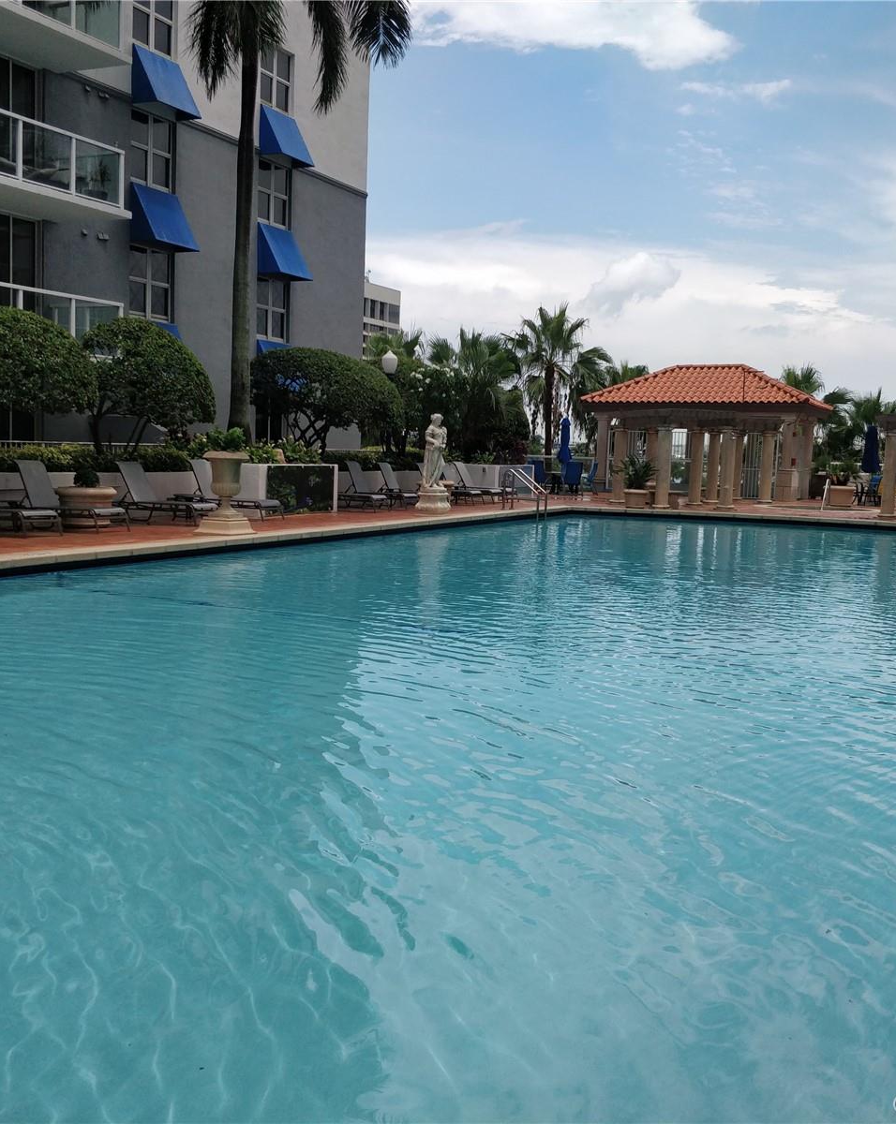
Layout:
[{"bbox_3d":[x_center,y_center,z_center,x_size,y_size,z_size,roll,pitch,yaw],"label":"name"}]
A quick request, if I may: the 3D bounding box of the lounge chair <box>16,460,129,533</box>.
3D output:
[{"bbox_3d":[-5.631,-0.994,15.307,1.720,1.020,0.640,4,7,18],"label":"lounge chair"}]

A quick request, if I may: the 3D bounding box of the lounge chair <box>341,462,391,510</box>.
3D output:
[{"bbox_3d":[-1.771,-1.700,22.855,1.900,1.020,0.680,5,7,29],"label":"lounge chair"}]

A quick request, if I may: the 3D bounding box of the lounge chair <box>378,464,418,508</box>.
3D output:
[{"bbox_3d":[-0.849,-1.960,26.174,1.880,1.050,0.660,5,7,28],"label":"lounge chair"}]

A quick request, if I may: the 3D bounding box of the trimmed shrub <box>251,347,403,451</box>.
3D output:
[{"bbox_3d":[-2.743,-3.505,23.300,3.300,2.700,3.500,2,7,0],"label":"trimmed shrub"}]

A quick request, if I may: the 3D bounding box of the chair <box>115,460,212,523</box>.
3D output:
[{"bbox_3d":[-4.982,-1.240,18.609,1.920,1.060,0.660,5,7,28],"label":"chair"}]

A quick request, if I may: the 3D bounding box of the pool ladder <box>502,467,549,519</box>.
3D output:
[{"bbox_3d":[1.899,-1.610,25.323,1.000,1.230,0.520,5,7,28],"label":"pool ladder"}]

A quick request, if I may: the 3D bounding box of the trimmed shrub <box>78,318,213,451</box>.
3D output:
[{"bbox_3d":[-5.880,-3.462,20.782,2.500,2.850,2.500,5,7,28],"label":"trimmed shrub"}]

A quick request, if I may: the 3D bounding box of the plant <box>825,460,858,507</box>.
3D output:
[{"bbox_3d":[11.981,-2.380,31.668,0.900,1.370,0.900,5,7,28],"label":"plant"}]

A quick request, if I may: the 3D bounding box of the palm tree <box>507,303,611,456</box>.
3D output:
[{"bbox_3d":[4.319,-6.906,41.000,4.200,6.600,4.200,2,7,0],"label":"palm tree"}]

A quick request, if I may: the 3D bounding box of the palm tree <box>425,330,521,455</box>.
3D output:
[{"bbox_3d":[0.775,-5.102,32.000,2.900,4.200,2.900,2,7,0],"label":"palm tree"}]

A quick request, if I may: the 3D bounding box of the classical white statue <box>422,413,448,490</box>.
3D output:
[{"bbox_3d":[-0.273,-2.330,22.000,0.400,1.600,0.500,8,9,42],"label":"classical white statue"}]

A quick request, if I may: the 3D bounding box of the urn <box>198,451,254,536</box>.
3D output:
[{"bbox_3d":[-3.588,-1.132,16.843,0.730,1.310,0.730,2,6,0],"label":"urn"}]

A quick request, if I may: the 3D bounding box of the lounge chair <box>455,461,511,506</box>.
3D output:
[{"bbox_3d":[0.989,-2.270,29.428,1.880,1.050,0.660,5,7,28],"label":"lounge chair"}]

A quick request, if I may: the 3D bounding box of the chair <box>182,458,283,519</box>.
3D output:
[{"bbox_3d":[-3.824,-1.281,18.298,1.720,1.020,0.640,4,7,18],"label":"chair"}]

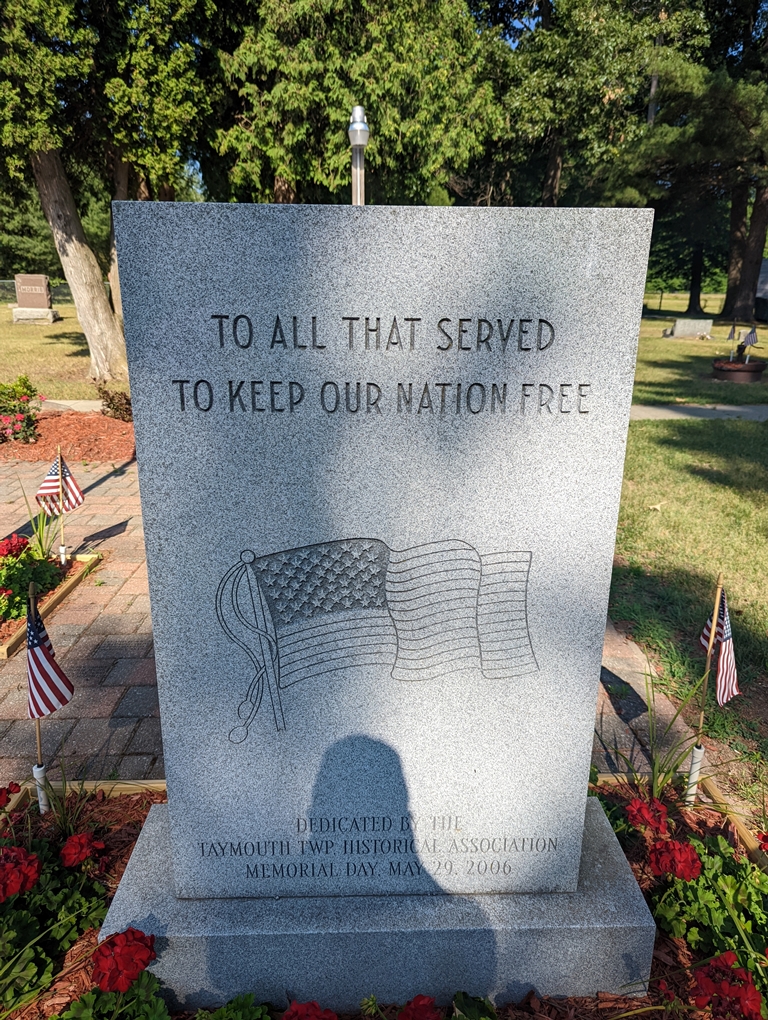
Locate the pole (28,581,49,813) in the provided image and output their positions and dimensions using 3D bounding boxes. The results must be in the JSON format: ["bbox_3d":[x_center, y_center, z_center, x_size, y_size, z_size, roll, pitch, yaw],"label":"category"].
[{"bbox_3d":[-0.885,0.495,1.817,0.034,0.661,0.034,4,15,0],"label":"pole"}]

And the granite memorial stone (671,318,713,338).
[{"bbox_3d":[8.930,-5.254,20.500,1.050,0.500,0.270,1,17,0],"label":"granite memorial stone"}]

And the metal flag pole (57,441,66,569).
[{"bbox_3d":[-1.587,-0.017,3.488,0.034,0.610,0.034,5,15,0],"label":"metal flag pole"}]

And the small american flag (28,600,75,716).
[{"bbox_3d":[-0.832,0.379,1.768,0.118,0.300,0.090,-6,19,-22],"label":"small american flag"}]

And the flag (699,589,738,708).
[{"bbox_3d":[0.871,0.362,1.843,0.100,0.315,0.090,8,19,22],"label":"flag"}]

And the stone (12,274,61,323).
[{"bbox_3d":[-9.391,-5.696,19.100,1.070,1.200,0.400,2,17,3],"label":"stone"}]

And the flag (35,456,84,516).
[{"bbox_3d":[-1.596,-0.114,3.482,0.240,0.290,0.110,-3,18,-11],"label":"flag"}]

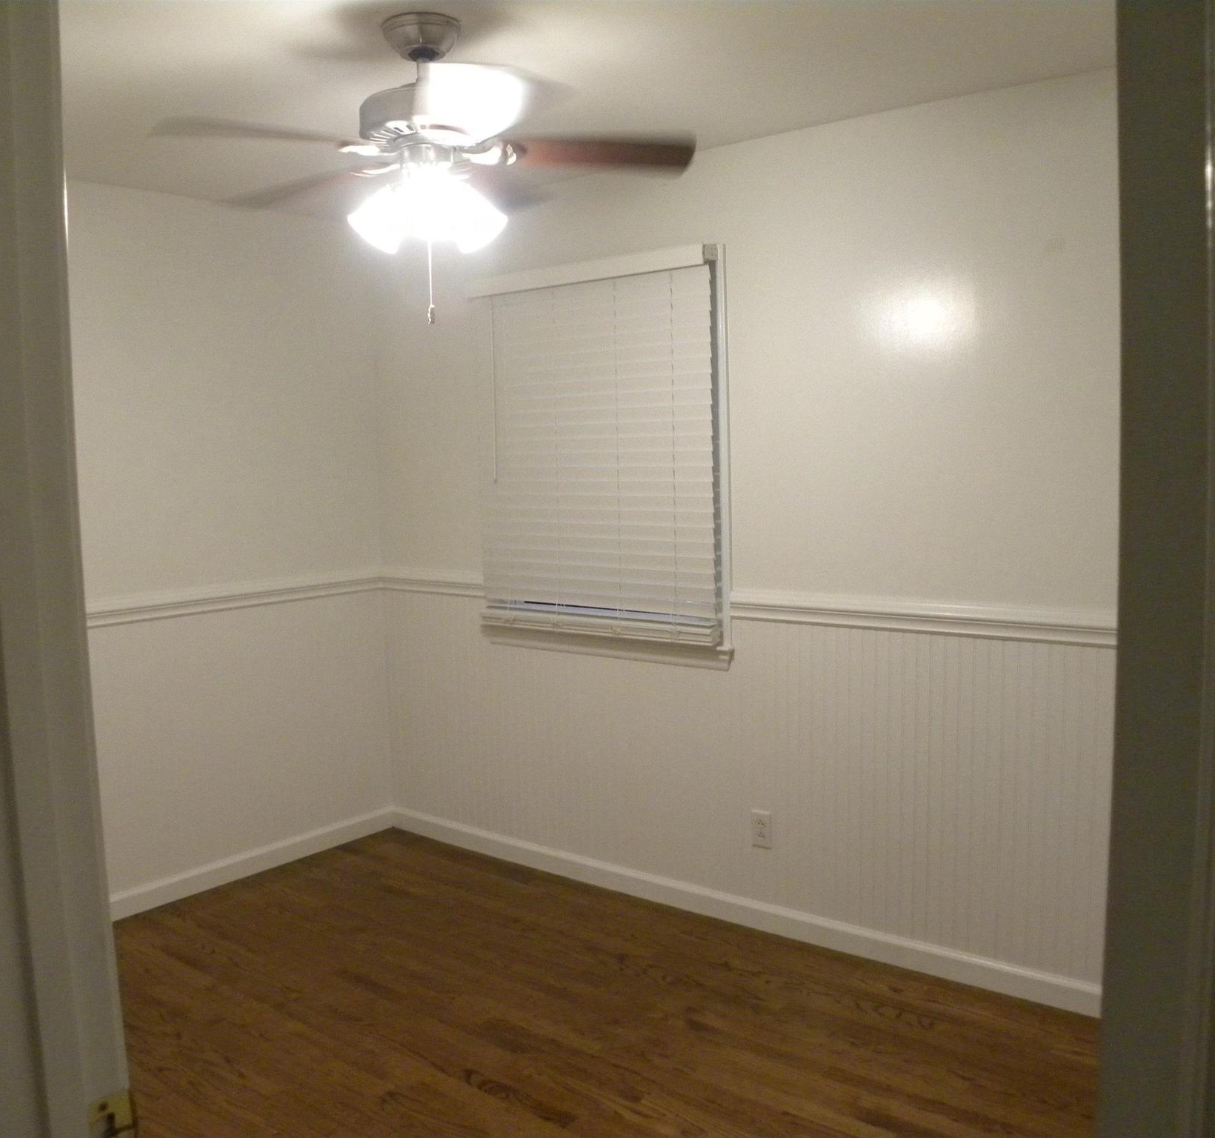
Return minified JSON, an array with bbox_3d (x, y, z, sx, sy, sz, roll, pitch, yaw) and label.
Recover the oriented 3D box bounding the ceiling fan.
[{"bbox_3d":[-0.355,-0.824,2.362,1.050,0.590,1.060,-1,5,0],"label":"ceiling fan"}]

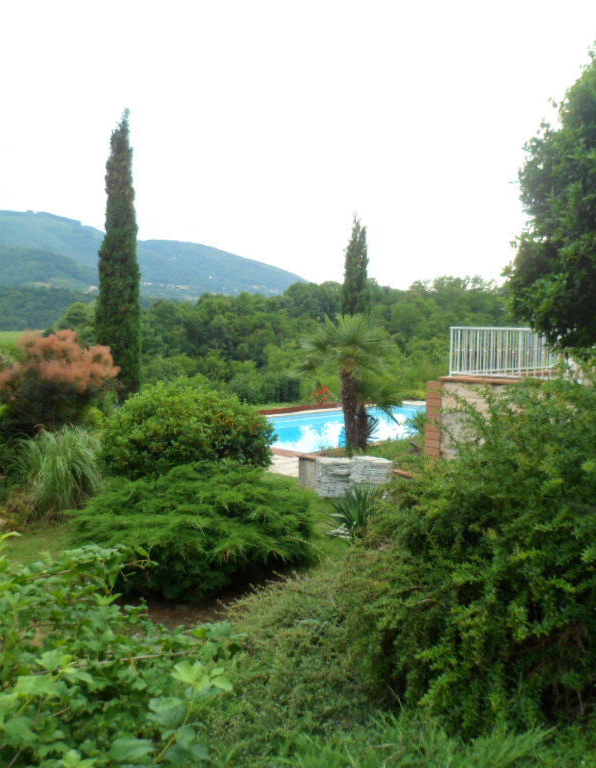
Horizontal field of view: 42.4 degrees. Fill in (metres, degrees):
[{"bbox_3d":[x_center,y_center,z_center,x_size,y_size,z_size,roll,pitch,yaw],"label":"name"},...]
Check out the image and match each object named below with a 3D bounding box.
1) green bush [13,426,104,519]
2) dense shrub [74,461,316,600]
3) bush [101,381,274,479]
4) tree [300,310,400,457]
[{"bbox_3d":[-3.239,1.163,10.400,1.240,1.150,1.200,1,3,-17],"label":"green bush"},{"bbox_3d":[-1.066,1.461,8.000,2.520,1.210,2.400,1,3,-7],"label":"dense shrub"},{"bbox_3d":[-1.695,0.813,11.800,2.670,1.700,2.500,1,3,-8],"label":"bush"},{"bbox_3d":[0.932,-0.009,14.200,1.850,2.620,1.900,2,3,4],"label":"tree"}]

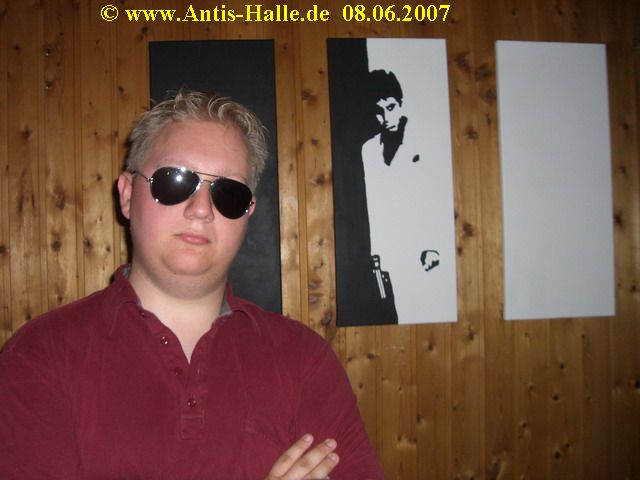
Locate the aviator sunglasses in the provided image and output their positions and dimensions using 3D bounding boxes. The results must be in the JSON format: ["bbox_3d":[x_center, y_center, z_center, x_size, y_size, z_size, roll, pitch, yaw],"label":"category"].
[{"bbox_3d":[-0.176,-0.071,0.984,0.145,0.051,0.138,12,2,-21],"label":"aviator sunglasses"}]

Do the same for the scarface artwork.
[{"bbox_3d":[0.179,-0.145,1.731,0.300,0.700,0.022,-2,-1,-6],"label":"scarface artwork"}]

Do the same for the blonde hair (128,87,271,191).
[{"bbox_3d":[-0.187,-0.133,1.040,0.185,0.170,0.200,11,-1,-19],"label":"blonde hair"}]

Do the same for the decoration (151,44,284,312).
[{"bbox_3d":[-0.250,-0.128,1.687,0.300,0.700,0.022,-2,-1,-6],"label":"decoration"}]

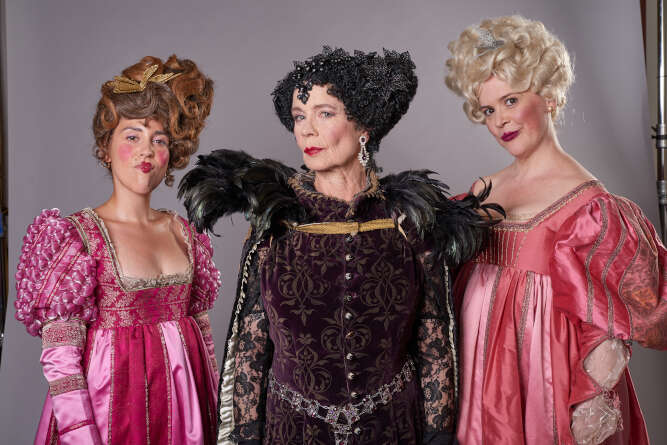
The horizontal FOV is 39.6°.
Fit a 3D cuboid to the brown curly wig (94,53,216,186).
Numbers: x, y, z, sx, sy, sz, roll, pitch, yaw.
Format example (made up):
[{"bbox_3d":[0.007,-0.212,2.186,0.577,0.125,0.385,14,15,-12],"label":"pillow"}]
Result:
[{"bbox_3d":[-0.402,-0.231,2.080,0.240,0.275,0.260,5,1,-29],"label":"brown curly wig"}]

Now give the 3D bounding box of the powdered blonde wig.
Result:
[{"bbox_3d":[0.393,-0.347,2.090,0.250,0.250,0.265,-22,-4,38],"label":"powdered blonde wig"}]

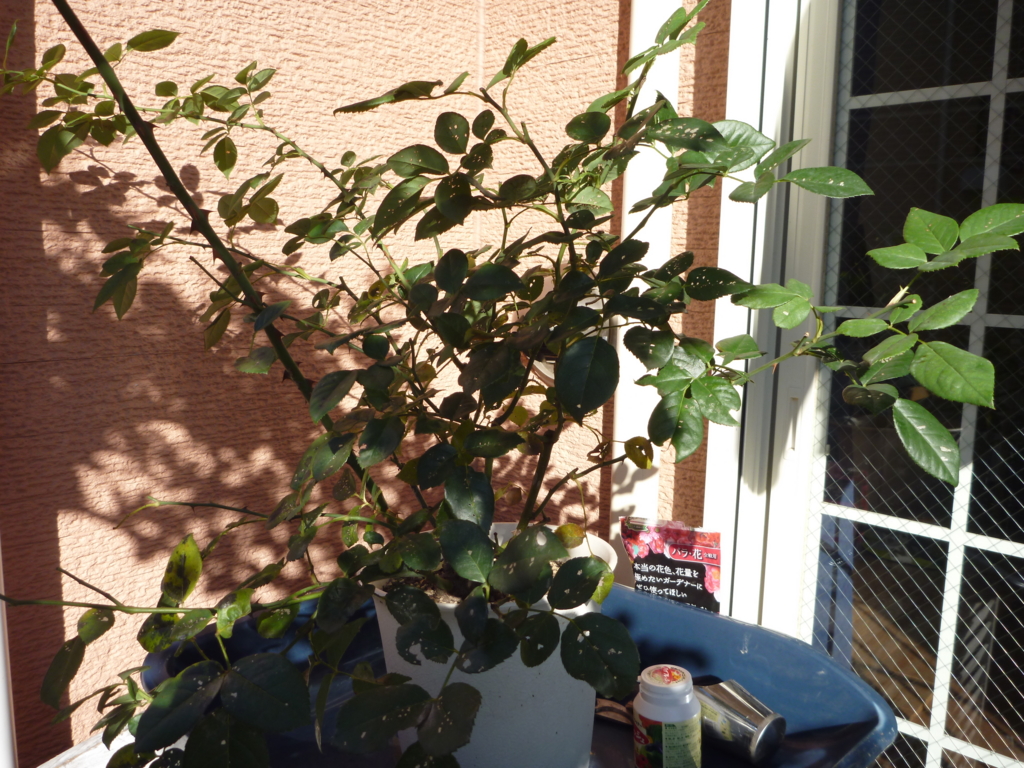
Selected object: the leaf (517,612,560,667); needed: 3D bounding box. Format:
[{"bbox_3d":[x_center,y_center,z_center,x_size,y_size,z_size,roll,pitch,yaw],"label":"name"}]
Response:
[{"bbox_3d":[0.023,0.218,0.710,0.035,0.048,0.009,22,-16,0],"label":"leaf"}]

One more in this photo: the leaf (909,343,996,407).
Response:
[{"bbox_3d":[0.360,-0.007,0.677,0.059,0.076,0.012,-38,-20,-16],"label":"leaf"}]

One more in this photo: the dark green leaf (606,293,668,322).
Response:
[{"bbox_3d":[0.121,-0.074,0.810,0.062,0.010,0.036,5,46,8],"label":"dark green leaf"}]

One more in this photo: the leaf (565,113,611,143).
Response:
[{"bbox_3d":[0.075,-0.251,0.810,0.049,0.011,0.043,-16,59,-24],"label":"leaf"}]

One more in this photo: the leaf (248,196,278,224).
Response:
[{"bbox_3d":[-0.283,-0.200,0.950,0.040,0.032,0.010,43,13,-12],"label":"leaf"}]

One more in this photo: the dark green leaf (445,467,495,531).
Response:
[{"bbox_3d":[-0.037,0.113,0.779,0.041,0.076,0.013,-19,-23,-2],"label":"dark green leaf"}]

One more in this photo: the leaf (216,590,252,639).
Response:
[{"bbox_3d":[-0.262,0.217,0.780,0.030,0.046,0.013,15,-22,18],"label":"leaf"}]

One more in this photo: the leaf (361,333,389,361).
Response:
[{"bbox_3d":[-0.146,-0.040,0.880,0.029,0.008,0.034,-16,53,-41],"label":"leaf"}]

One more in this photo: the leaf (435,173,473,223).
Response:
[{"bbox_3d":[-0.055,-0.174,0.780,0.036,0.053,0.010,-8,-15,4],"label":"leaf"}]

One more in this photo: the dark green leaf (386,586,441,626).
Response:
[{"bbox_3d":[-0.090,0.210,0.769,0.057,0.035,0.011,28,-21,12],"label":"dark green leaf"}]

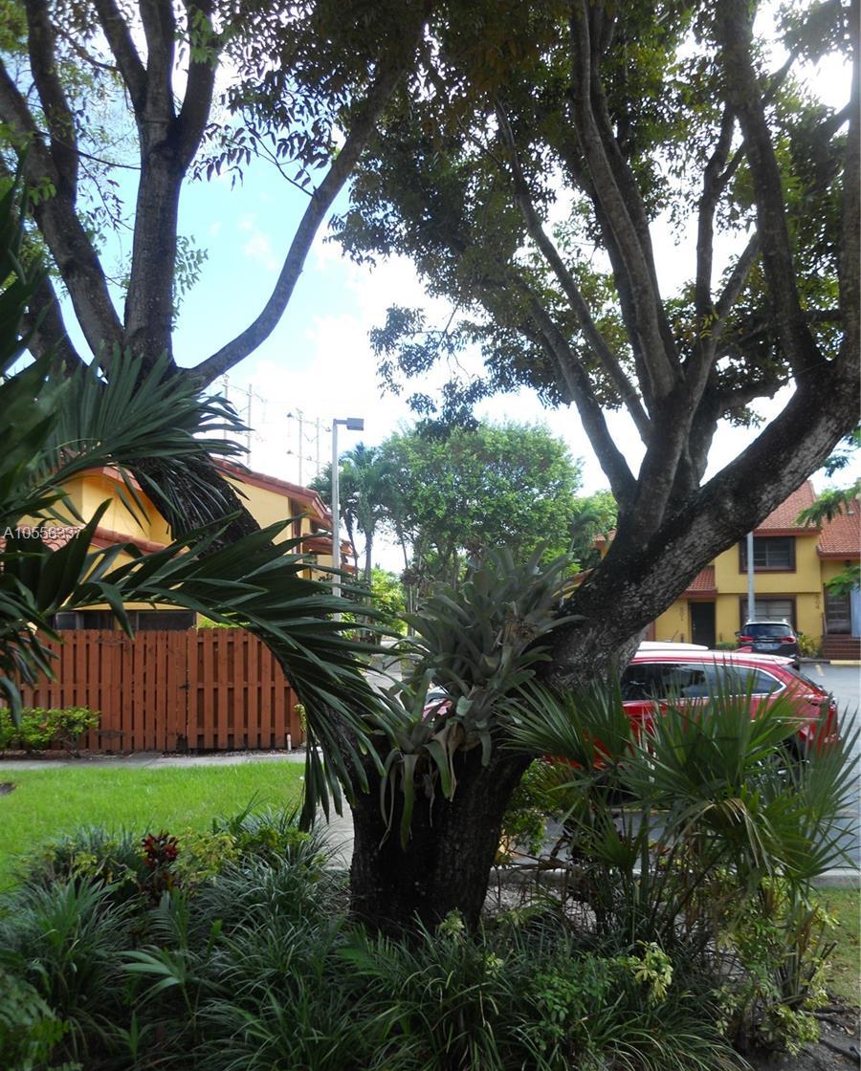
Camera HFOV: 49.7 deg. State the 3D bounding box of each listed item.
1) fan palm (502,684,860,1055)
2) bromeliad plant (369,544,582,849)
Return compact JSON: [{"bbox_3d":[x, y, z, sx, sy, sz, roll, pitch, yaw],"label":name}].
[{"bbox_3d":[1.280,1.650,4.950,1.720,1.750,1.500,0,-3,0],"label":"fan palm"},{"bbox_3d":[0.265,0.990,5.700,1.230,1.780,1.000,0,-3,0],"label":"bromeliad plant"}]

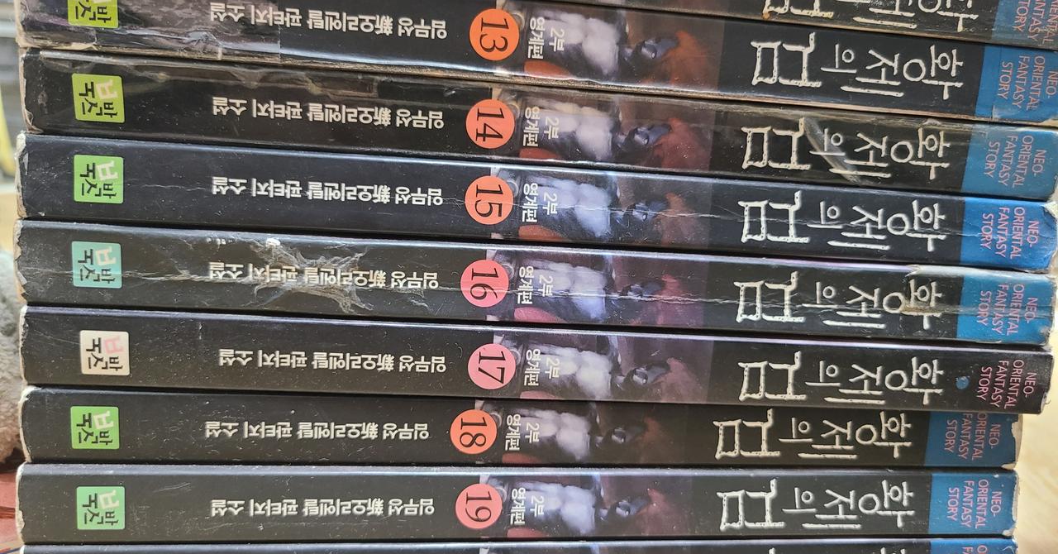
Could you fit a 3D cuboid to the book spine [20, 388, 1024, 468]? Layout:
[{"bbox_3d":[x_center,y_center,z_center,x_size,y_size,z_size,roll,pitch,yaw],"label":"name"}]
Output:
[{"bbox_3d":[-0.002,0.024,0.250,0.224,0.016,0.151,2,8,-8],"label":"book spine"}]

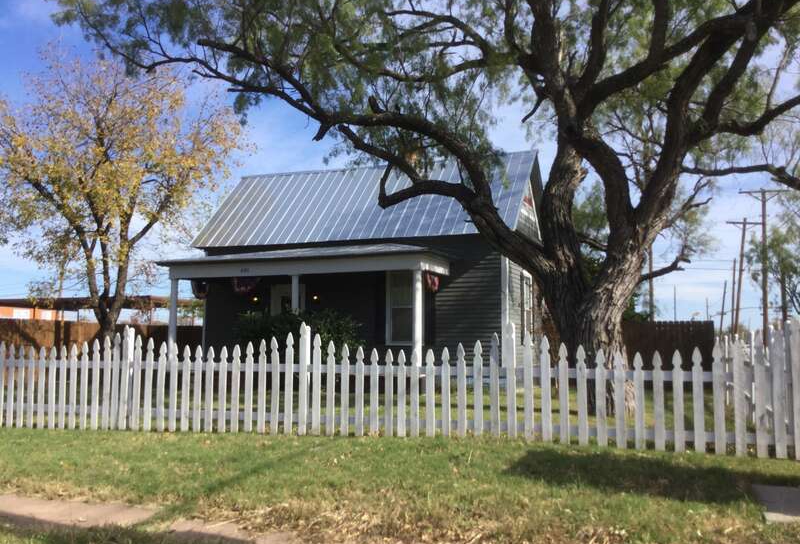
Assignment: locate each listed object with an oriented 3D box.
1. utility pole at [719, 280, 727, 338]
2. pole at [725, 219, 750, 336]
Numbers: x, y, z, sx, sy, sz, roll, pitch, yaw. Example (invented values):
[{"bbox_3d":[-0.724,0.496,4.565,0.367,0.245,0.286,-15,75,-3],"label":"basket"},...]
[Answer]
[{"bbox_3d":[38.240,4.779,84.706,0.300,7.501,0.300,5,-5,24],"label":"utility pole"},{"bbox_3d":[22.831,0.922,48.140,2.400,9.186,0.350,5,-5,24],"label":"pole"}]

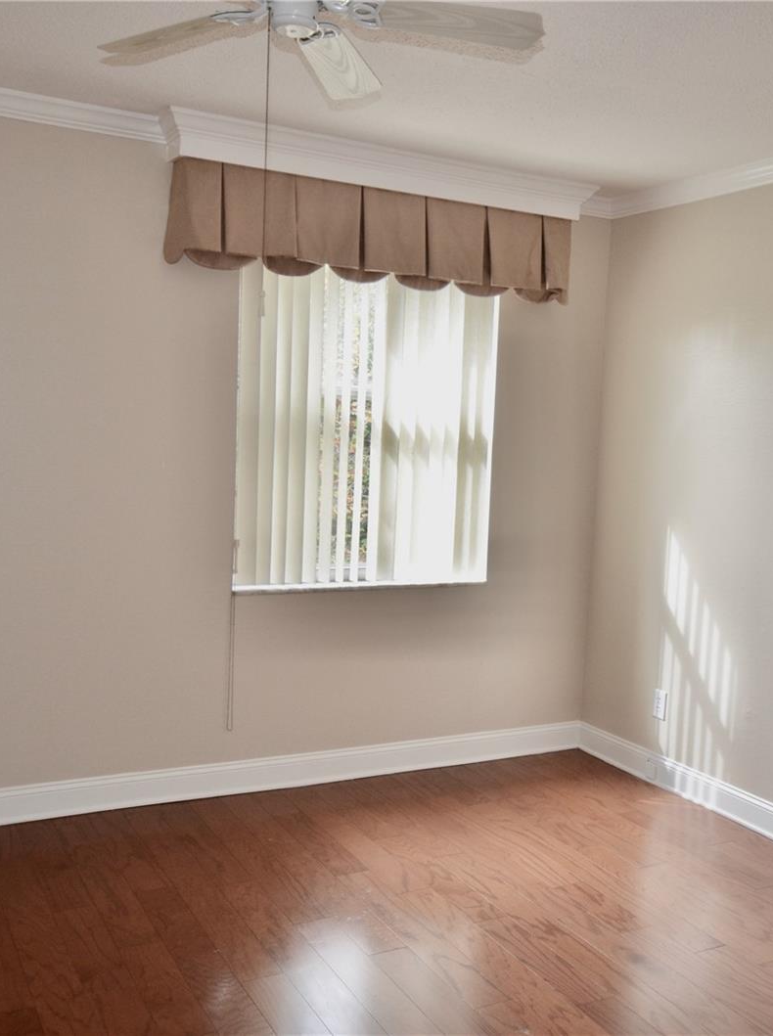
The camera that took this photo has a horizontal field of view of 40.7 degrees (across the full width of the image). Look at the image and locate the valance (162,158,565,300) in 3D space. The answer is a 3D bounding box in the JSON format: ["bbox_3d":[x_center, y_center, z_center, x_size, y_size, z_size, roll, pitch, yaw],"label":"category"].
[{"bbox_3d":[-0.003,-1.094,4.110,1.704,0.366,0.140,0,6,-28],"label":"valance"}]

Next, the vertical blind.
[{"bbox_3d":[-0.067,-0.443,4.280,1.177,1.454,0.102,0,6,-28],"label":"vertical blind"}]

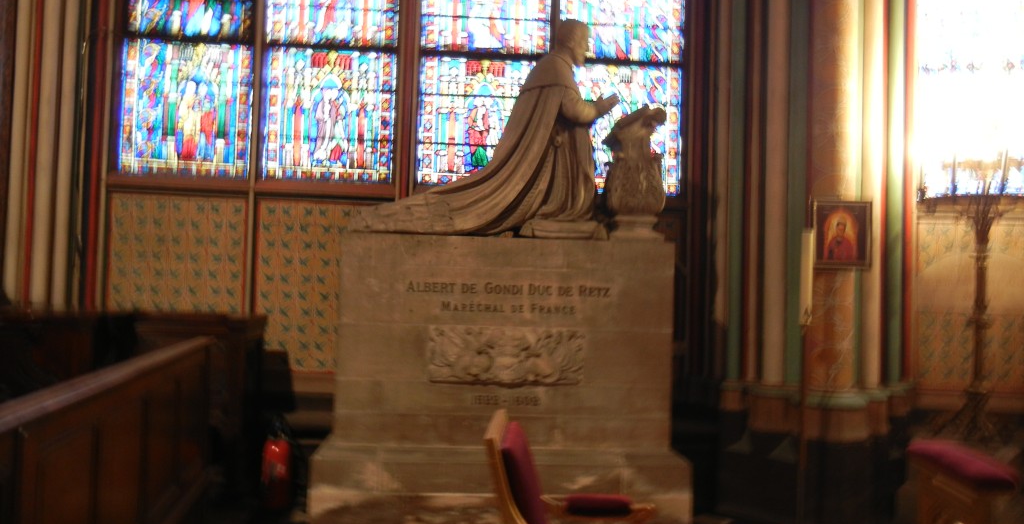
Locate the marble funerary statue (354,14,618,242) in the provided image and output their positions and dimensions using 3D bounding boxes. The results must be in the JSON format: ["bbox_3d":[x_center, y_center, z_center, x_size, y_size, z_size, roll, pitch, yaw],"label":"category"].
[{"bbox_3d":[-0.164,-0.827,5.500,1.660,1.370,0.740,2,-1,-3],"label":"marble funerary statue"}]

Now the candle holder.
[{"bbox_3d":[2.906,0.341,5.650,0.580,1.660,0.520,2,-1,-3],"label":"candle holder"}]

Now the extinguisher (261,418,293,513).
[{"bbox_3d":[-1.438,1.231,5.420,0.185,0.570,0.180,2,-1,-14],"label":"extinguisher"}]

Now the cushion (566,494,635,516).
[{"bbox_3d":[0.302,0.847,3.100,0.240,0.068,0.085,2,-1,-3],"label":"cushion"}]

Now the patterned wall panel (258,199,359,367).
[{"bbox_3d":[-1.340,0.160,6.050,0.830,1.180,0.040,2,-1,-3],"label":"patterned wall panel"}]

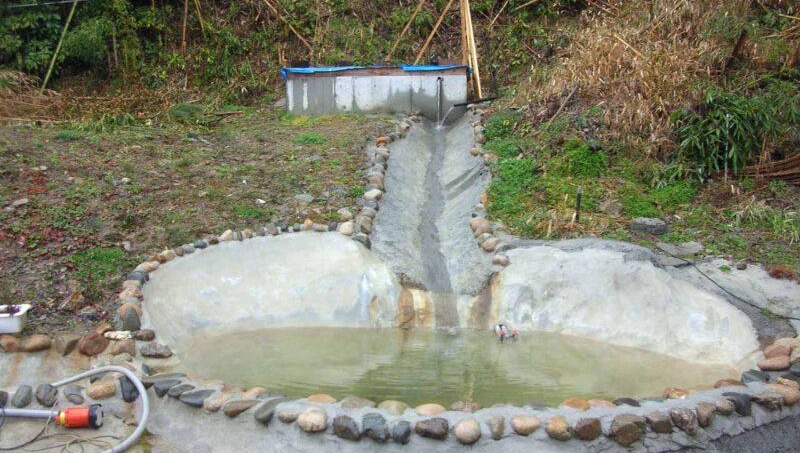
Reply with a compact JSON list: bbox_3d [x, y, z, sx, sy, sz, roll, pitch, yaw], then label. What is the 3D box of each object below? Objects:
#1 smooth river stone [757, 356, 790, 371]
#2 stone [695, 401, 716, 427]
[{"bbox_3d":[2.235,0.817,4.824,0.170,0.075,0.120,0,5,0],"label":"smooth river stone"},{"bbox_3d":[1.458,0.897,3.858,0.100,0.120,0.110,-1,5,-15],"label":"stone"}]

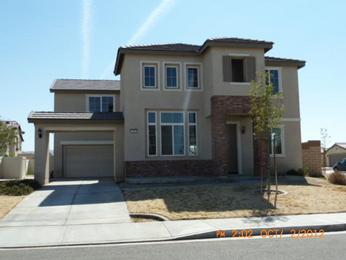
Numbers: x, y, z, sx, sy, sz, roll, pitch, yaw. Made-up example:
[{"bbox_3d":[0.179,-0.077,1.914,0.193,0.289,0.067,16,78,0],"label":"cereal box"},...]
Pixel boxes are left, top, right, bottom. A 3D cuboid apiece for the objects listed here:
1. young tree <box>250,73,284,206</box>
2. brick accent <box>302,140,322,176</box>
[{"bbox_3d":[3.472,0.147,14.700,1.200,4.450,1.200,0,-6,-10],"label":"young tree"},{"bbox_3d":[7.726,1.607,22.400,1.150,2.000,0.400,0,-6,-10],"label":"brick accent"}]

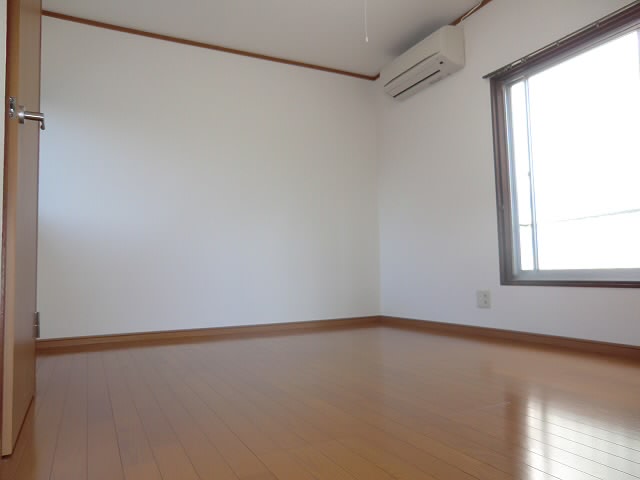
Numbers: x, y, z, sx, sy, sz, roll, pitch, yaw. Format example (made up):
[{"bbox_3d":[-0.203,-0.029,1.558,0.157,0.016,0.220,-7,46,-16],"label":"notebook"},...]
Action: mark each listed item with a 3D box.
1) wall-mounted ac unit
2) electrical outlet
[{"bbox_3d":[0.787,-1.373,3.548,0.201,0.259,0.784,1,-4,-27],"label":"wall-mounted ac unit"},{"bbox_3d":[1.128,0.412,3.064,0.012,0.122,0.114,1,-4,-27],"label":"electrical outlet"}]

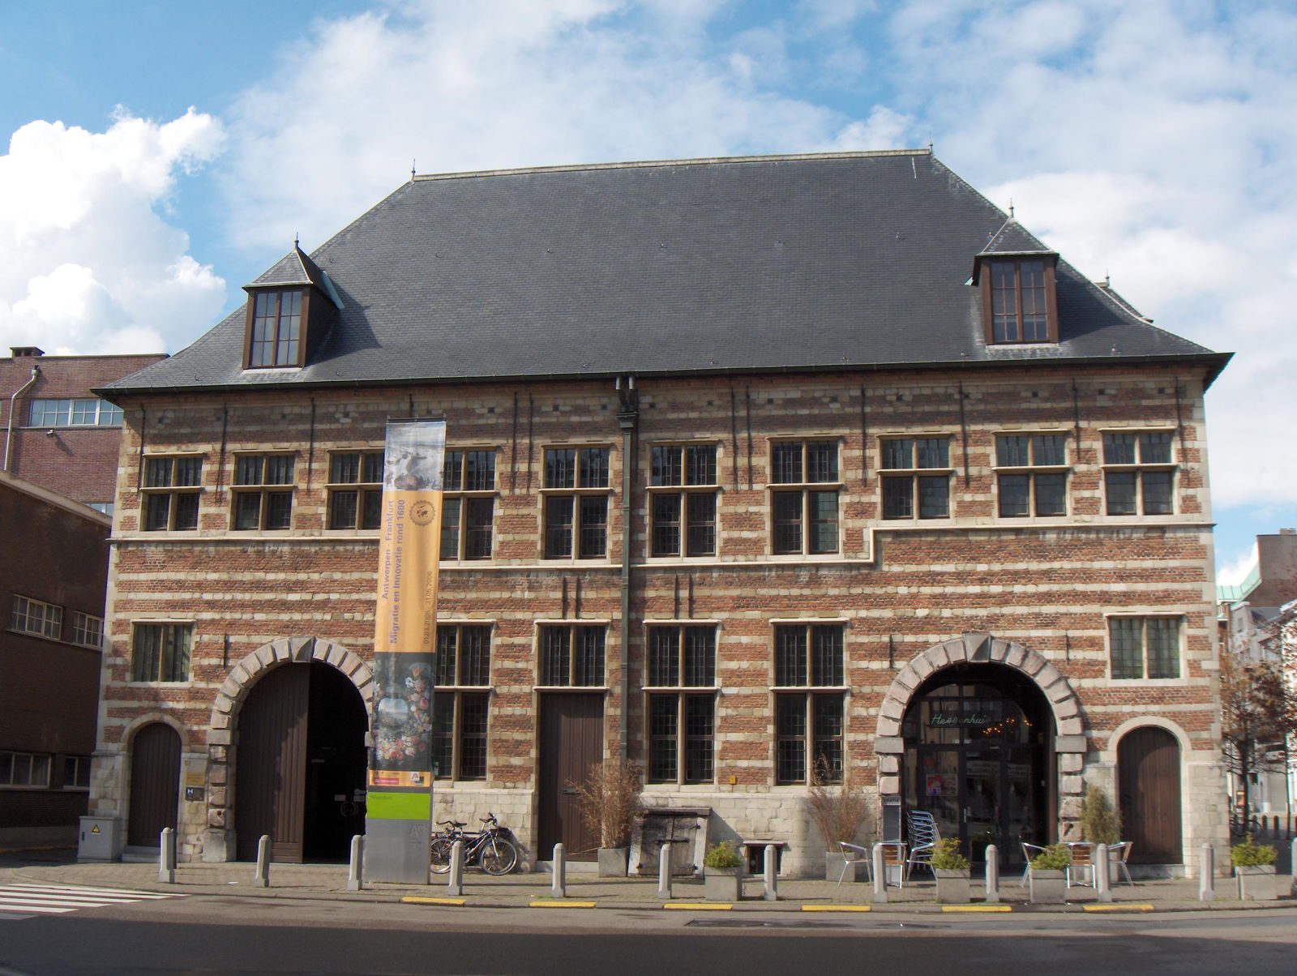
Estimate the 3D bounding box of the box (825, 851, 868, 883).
[{"bbox_3d":[3.340,6.525,25.250,0.520,0.500,0.520,-1,-11,10],"label":"box"}]

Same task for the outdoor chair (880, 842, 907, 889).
[{"bbox_3d":[3.915,6.100,23.700,0.540,0.720,0.550,-1,-11,9],"label":"outdoor chair"}]

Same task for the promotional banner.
[{"bbox_3d":[-4.078,2.626,24.615,1.090,7.750,0.200,-1,-11,9],"label":"promotional banner"}]

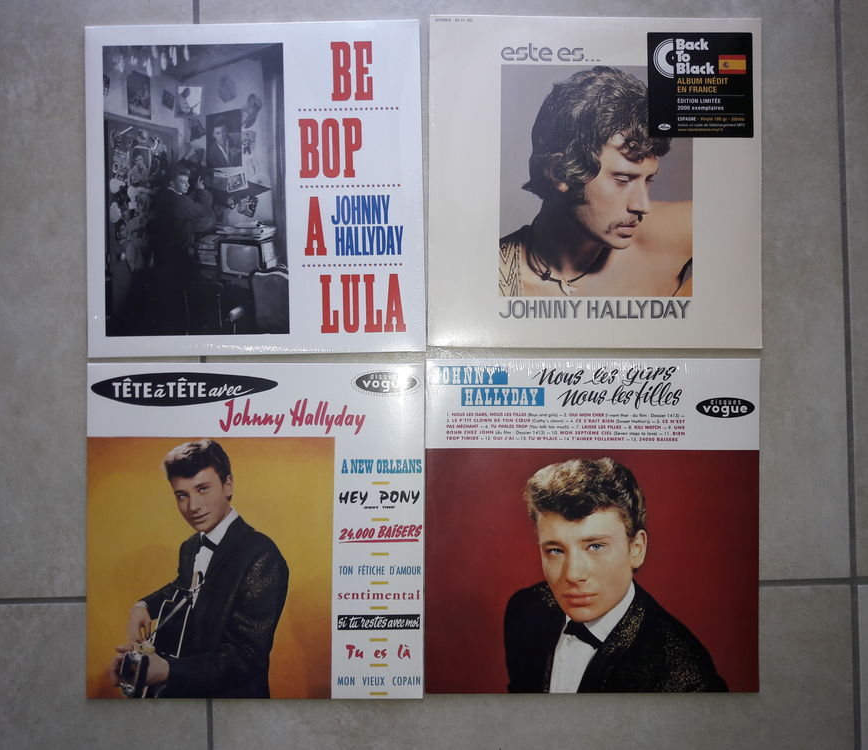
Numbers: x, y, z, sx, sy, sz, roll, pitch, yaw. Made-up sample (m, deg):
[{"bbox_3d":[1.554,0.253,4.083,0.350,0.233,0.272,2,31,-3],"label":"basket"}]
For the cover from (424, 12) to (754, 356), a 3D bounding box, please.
[{"bbox_3d":[0.153,-0.184,0.769,0.315,0.005,0.315,0,89,0],"label":"cover"}]

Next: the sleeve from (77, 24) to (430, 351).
[{"bbox_3d":[-0.169,-0.177,0.766,0.315,0.005,0.315,-1,89,-1],"label":"sleeve"}]

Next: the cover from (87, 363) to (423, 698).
[{"bbox_3d":[-0.167,0.146,0.762,0.315,0.005,0.315,0,89,0],"label":"cover"}]

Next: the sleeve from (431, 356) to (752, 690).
[{"bbox_3d":[0.149,0.142,0.764,0.315,0.005,0.315,0,89,0],"label":"sleeve"}]

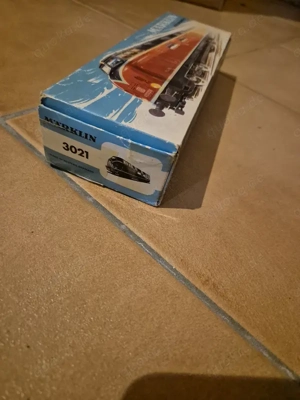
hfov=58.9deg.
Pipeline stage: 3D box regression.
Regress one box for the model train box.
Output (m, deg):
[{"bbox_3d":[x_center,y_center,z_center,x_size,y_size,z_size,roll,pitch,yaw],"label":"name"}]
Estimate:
[{"bbox_3d":[0.013,-0.106,0.235,0.076,0.046,0.245,21,47,4],"label":"model train box"}]

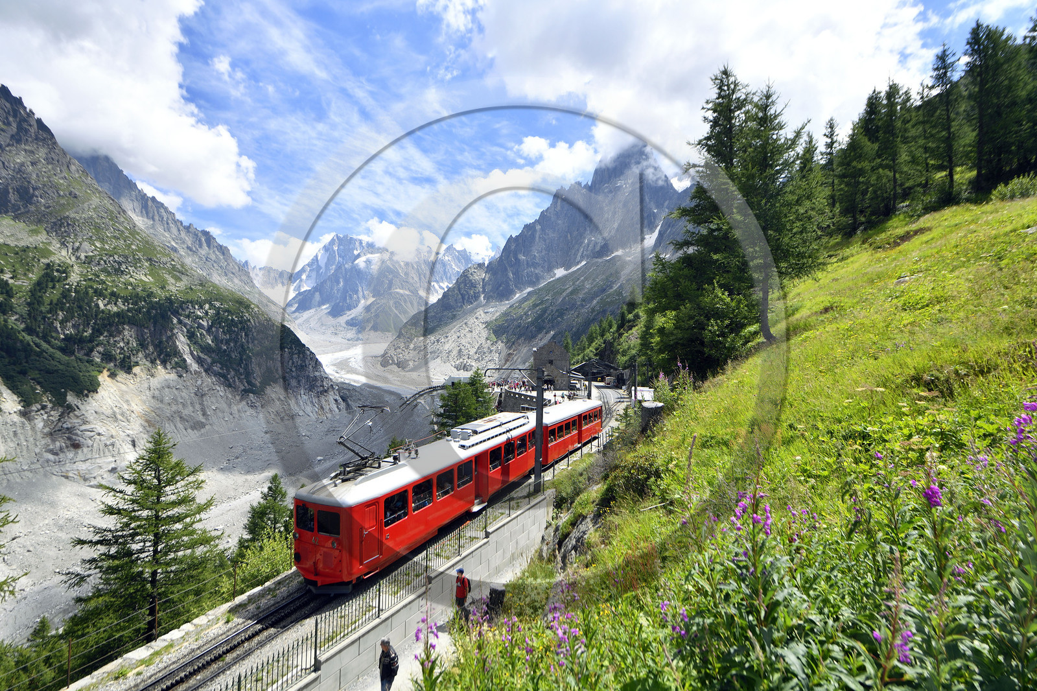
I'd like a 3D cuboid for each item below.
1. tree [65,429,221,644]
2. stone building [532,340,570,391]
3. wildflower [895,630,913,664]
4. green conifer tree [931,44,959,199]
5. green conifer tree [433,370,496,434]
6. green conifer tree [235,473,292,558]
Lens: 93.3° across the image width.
[{"bbox_3d":[-11.839,6.127,15.500,4.100,7.100,4.100,0,-2,0],"label":"tree"},{"bbox_3d":[7.100,4.900,117.500,8.600,11.300,11.500,0,-2,-6],"label":"stone building"},{"bbox_3d":[0.985,0.770,1.250,0.050,0.085,0.050,-2,-3,37],"label":"wildflower"},{"bbox_3d":[29.684,-15.549,34.000,2.000,10.700,2.000,0,-2,0],"label":"green conifer tree"},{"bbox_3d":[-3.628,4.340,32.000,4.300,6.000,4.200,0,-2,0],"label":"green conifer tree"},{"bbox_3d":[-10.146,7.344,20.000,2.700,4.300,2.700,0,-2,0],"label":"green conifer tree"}]

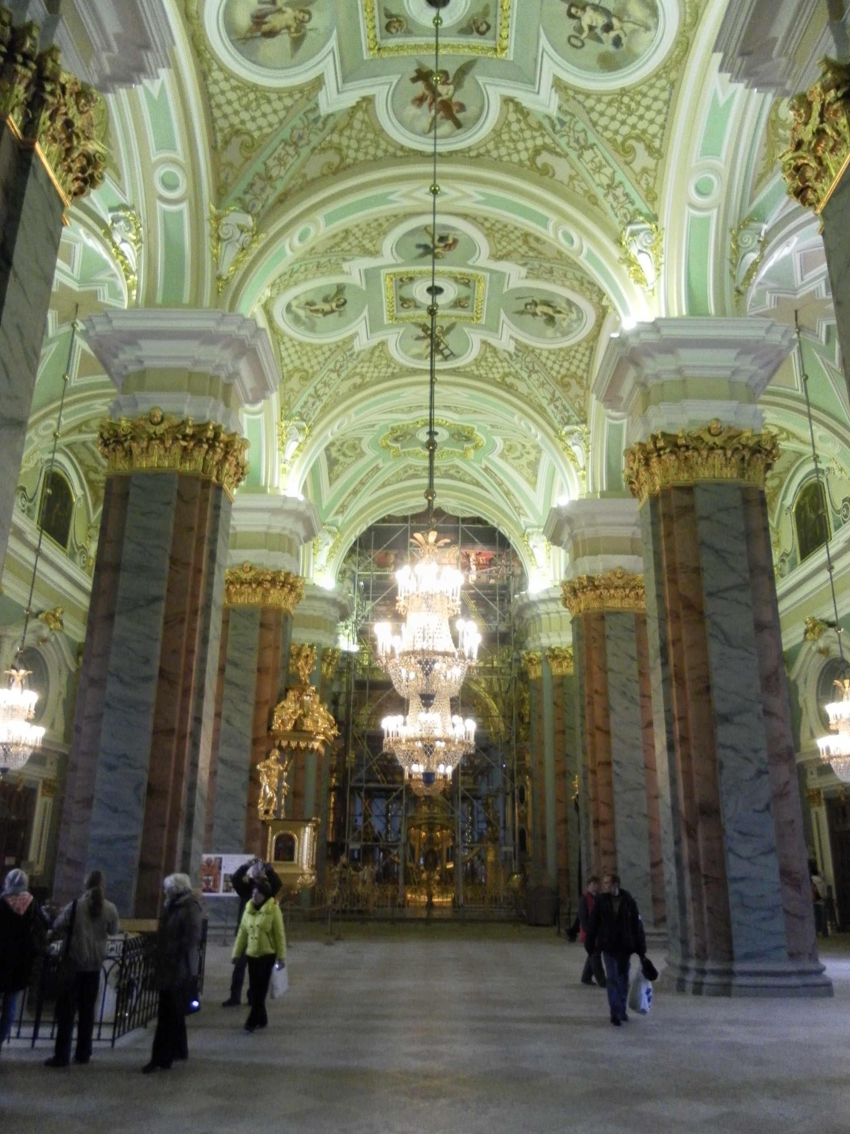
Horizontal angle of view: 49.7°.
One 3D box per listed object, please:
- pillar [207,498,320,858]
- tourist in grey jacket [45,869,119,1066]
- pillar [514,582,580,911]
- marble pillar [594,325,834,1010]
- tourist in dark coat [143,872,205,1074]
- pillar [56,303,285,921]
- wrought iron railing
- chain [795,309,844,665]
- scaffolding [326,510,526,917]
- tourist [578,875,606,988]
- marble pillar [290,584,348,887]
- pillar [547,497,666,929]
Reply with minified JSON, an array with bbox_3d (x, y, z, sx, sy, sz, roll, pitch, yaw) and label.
[{"bbox_3d":[-4.854,3.941,24.941,3.440,11.425,3.360,1,-18,0],"label":"pillar"},{"bbox_3d":[-3.197,3.729,8.630,0.583,1.670,0.422,6,-19,-15],"label":"tourist in grey jacket"},{"bbox_3d":[5.196,6.860,33.378,3.440,11.425,3.360,1,-18,0],"label":"pillar"},{"bbox_3d":[5.226,1.365,16.688,3.440,11.425,3.360,1,-18,0],"label":"marble pillar"},{"bbox_3d":[-2.344,3.728,8.575,0.523,1.660,0.503,1,-18,0],"label":"tourist in dark coat"},{"bbox_3d":[-4.878,1.209,16.644,3.440,11.425,3.360,1,-18,0],"label":"pillar"},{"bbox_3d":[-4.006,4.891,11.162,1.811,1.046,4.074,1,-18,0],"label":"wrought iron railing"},{"bbox_3d":[9.655,-2.251,22.486,0.151,9.465,0.151,1,-18,0],"label":"chain"},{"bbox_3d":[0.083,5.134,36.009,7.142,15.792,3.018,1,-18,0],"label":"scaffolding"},{"bbox_3d":[2.736,5.849,14.798,0.553,1.660,0.523,-12,-22,33],"label":"tourist"},{"bbox_3d":[-4.782,6.743,33.445,3.440,11.425,3.360,1,-18,0],"label":"marble pillar"},{"bbox_3d":[5.250,4.097,24.985,3.440,11.425,3.360,1,-18,0],"label":"pillar"}]

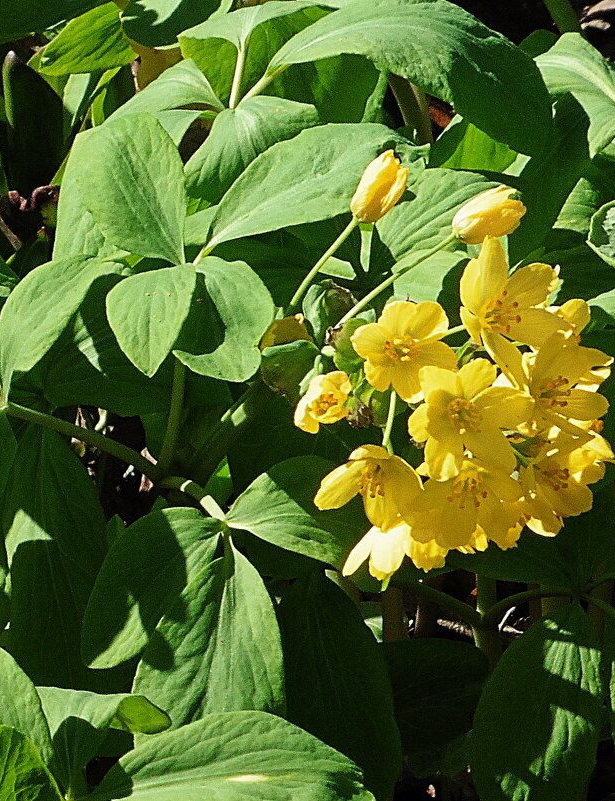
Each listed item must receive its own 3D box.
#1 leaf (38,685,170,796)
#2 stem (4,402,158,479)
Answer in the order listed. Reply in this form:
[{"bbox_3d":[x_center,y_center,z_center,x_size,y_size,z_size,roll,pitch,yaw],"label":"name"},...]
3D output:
[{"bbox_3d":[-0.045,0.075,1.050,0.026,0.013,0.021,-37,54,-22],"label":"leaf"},{"bbox_3d":[-0.045,0.008,0.935,0.034,0.004,0.004,26,0,9],"label":"stem"}]

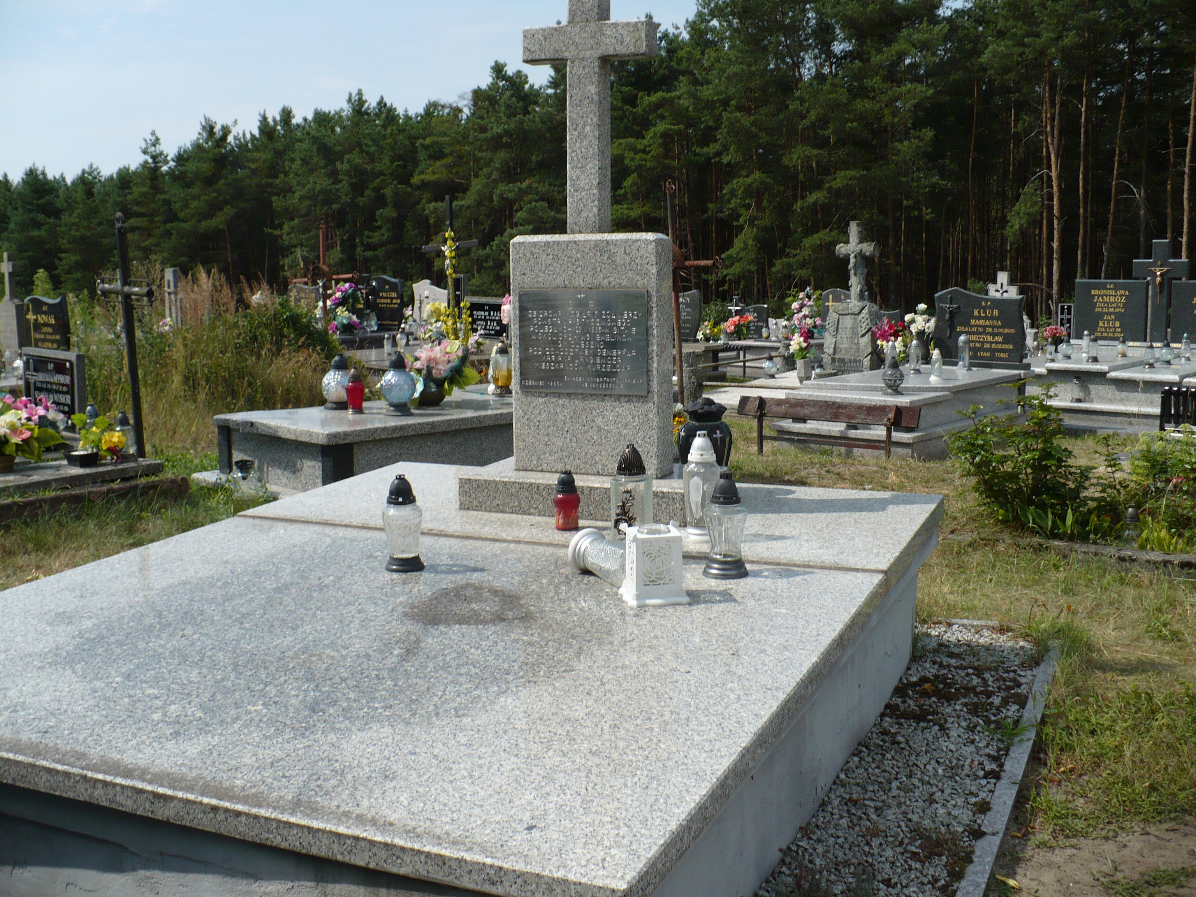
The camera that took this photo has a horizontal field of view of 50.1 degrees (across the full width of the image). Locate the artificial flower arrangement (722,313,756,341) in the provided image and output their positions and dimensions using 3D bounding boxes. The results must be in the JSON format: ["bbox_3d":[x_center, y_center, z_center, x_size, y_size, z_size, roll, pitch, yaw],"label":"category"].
[{"bbox_3d":[1.562,-1.349,14.200,0.370,0.310,0.300,6,10,40],"label":"artificial flower arrangement"}]

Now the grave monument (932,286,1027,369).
[{"bbox_3d":[3.452,-1.107,11.563,0.800,0.680,0.100,7,11,39],"label":"grave monument"}]

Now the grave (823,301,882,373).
[{"bbox_3d":[2.295,-0.996,11.500,0.470,0.650,0.250,8,13,42],"label":"grave"}]

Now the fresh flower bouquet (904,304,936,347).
[{"bbox_3d":[2.960,-1.130,11.755,0.280,0.380,0.260,7,11,39],"label":"fresh flower bouquet"}]

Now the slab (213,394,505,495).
[{"bbox_3d":[-1.033,-0.054,7.718,1.190,0.374,2.150,7,11,44],"label":"slab"}]

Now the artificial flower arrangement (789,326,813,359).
[{"bbox_3d":[1.701,-0.888,10.700,0.190,0.280,0.180,8,13,42],"label":"artificial flower arrangement"}]

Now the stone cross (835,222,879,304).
[{"bbox_3d":[2.328,-1.664,11.500,0.370,0.730,0.150,8,13,42],"label":"stone cross"}]

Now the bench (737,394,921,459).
[{"bbox_3d":[1.479,-0.103,8.290,1.287,0.398,0.220,6,10,37],"label":"bench"}]

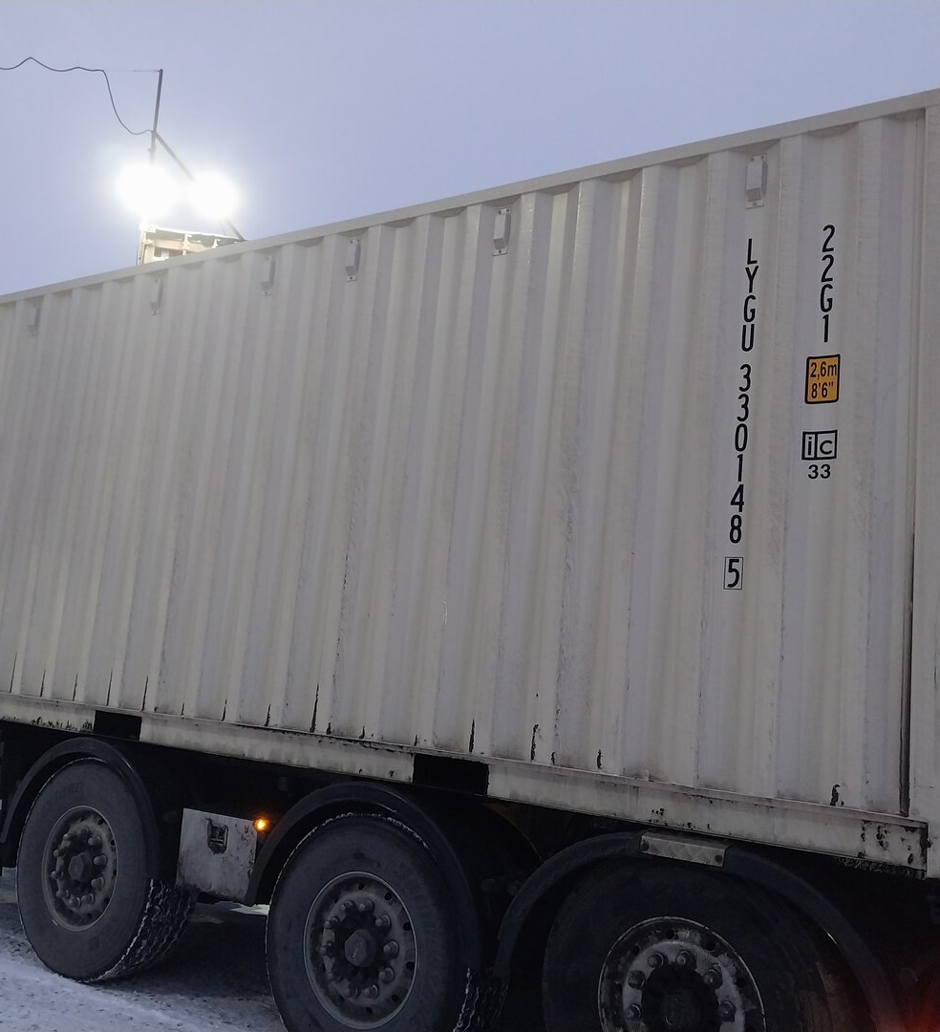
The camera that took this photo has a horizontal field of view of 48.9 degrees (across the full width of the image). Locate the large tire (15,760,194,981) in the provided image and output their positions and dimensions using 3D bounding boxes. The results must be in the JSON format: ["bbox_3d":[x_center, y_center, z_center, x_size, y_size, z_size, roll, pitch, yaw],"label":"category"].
[{"bbox_3d":[-1.864,1.784,5.285,1.060,1.060,0.340,-1,-10,33],"label":"large tire"}]

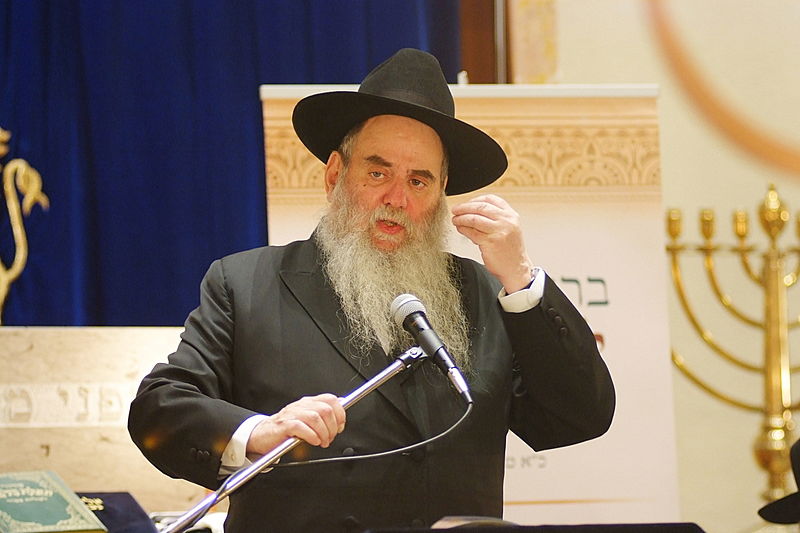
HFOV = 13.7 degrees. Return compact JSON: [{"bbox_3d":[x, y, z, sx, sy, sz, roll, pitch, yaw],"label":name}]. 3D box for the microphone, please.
[{"bbox_3d":[0.055,0.127,5.050,0.053,0.218,0.053,-34,-29,0],"label":"microphone"}]

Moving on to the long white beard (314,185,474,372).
[{"bbox_3d":[-0.009,0.019,5.180,0.225,0.310,0.170,-6,-2,-11],"label":"long white beard"}]

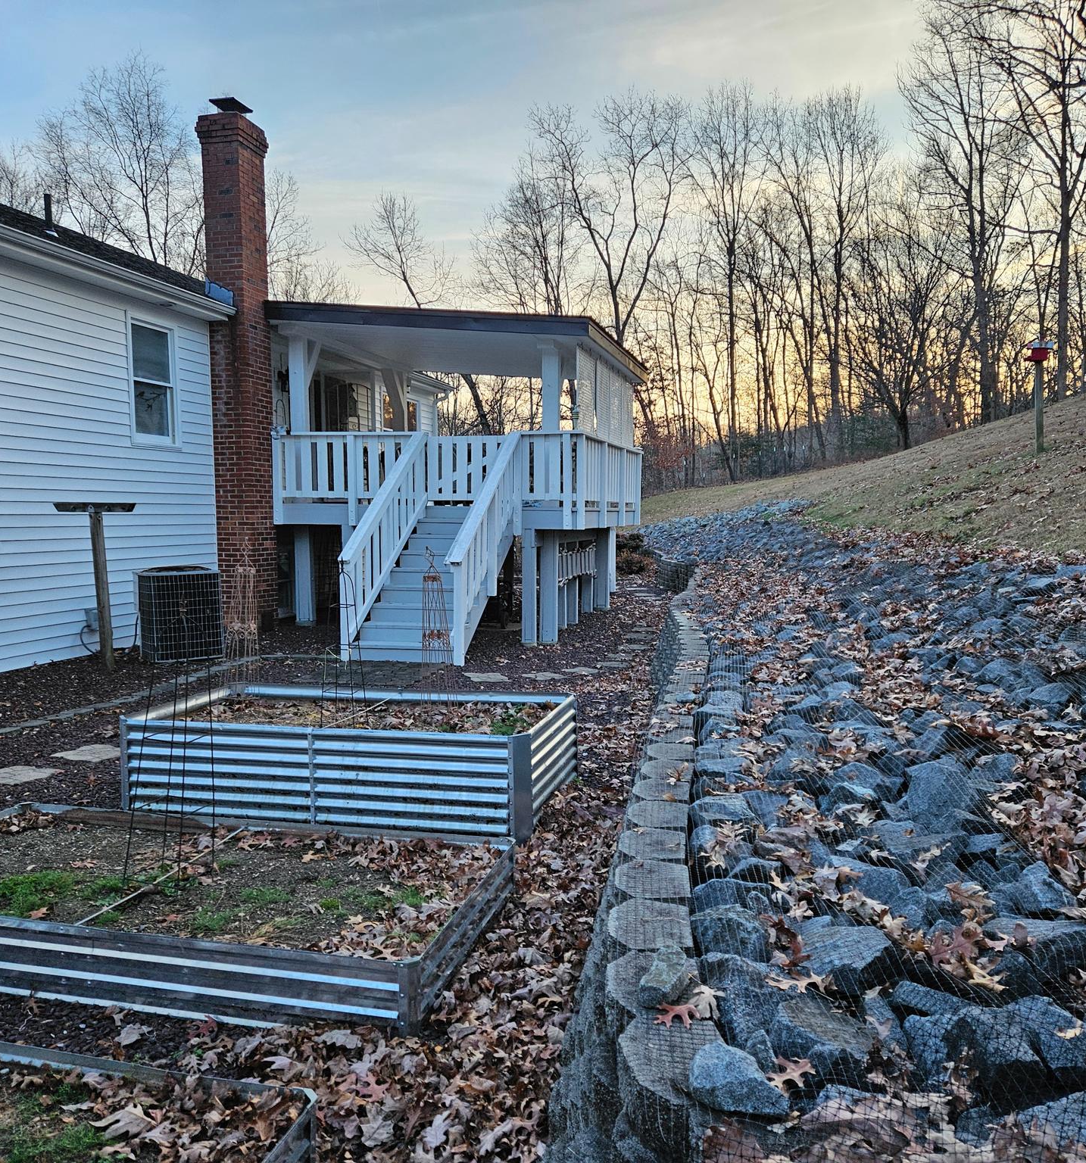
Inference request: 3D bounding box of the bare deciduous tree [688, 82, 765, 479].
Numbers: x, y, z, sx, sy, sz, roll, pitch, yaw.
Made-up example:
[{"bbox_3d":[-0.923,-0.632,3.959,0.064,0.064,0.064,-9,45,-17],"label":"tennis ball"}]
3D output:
[{"bbox_3d":[8.123,-13.202,45.450,3.367,17.190,3.198,1,4,10],"label":"bare deciduous tree"}]

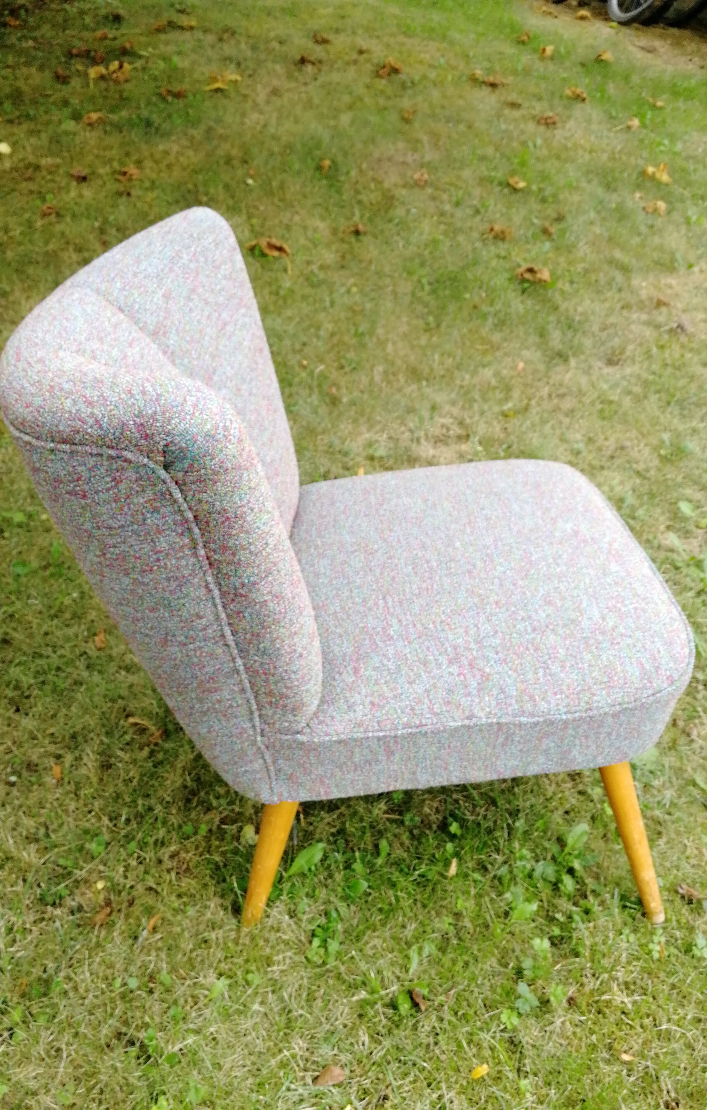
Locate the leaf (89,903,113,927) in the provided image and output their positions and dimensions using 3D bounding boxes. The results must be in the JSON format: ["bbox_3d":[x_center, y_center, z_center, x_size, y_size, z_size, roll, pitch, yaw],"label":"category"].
[{"bbox_3d":[-0.323,0.460,1.107,0.020,0.016,0.040,27,47,27],"label":"leaf"}]

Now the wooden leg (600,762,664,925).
[{"bbox_3d":[0.344,0.353,1.050,0.038,0.300,0.038,-15,32,13],"label":"wooden leg"}]

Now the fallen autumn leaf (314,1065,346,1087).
[{"bbox_3d":[-0.026,0.581,0.967,0.038,0.014,0.024,-15,43,-17],"label":"fallen autumn leaf"}]

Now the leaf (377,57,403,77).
[{"bbox_3d":[0.200,-2.674,4.746,0.138,0.096,0.103,2,40,1],"label":"leaf"}]

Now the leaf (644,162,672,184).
[{"bbox_3d":[1.188,-1.492,3.381,0.112,0.068,0.084,13,42,14],"label":"leaf"}]

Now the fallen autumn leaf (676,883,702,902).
[{"bbox_3d":[0.441,0.442,1.136,0.039,0.013,0.016,23,45,25],"label":"fallen autumn leaf"}]

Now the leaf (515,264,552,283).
[{"bbox_3d":[0.554,-0.867,2.667,0.107,0.031,0.080,8,41,9],"label":"leaf"}]

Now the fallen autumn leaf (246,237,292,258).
[{"bbox_3d":[-0.275,-1.003,2.820,0.152,0.032,0.114,-3,40,-4],"label":"fallen autumn leaf"}]

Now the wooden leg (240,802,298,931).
[{"bbox_3d":[-0.106,0.375,1.042,0.038,0.257,0.038,9,36,-7],"label":"wooden leg"}]

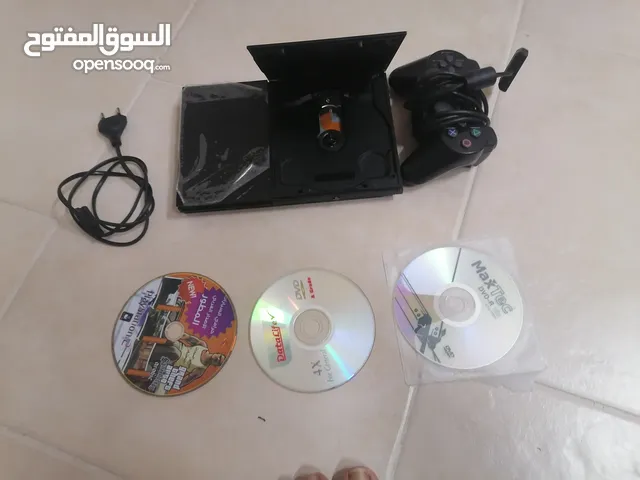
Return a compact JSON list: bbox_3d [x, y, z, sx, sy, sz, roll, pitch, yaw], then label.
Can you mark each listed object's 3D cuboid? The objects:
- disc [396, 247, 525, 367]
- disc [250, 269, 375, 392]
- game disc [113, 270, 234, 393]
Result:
[{"bbox_3d":[0.130,0.061,0.473,0.120,0.002,0.120,-1,65,3],"label":"disc"},{"bbox_3d":[-0.007,0.082,0.472,0.120,0.002,0.120,-4,65,1],"label":"disc"},{"bbox_3d":[-0.139,0.087,0.477,0.120,0.002,0.120,-1,65,3],"label":"game disc"}]

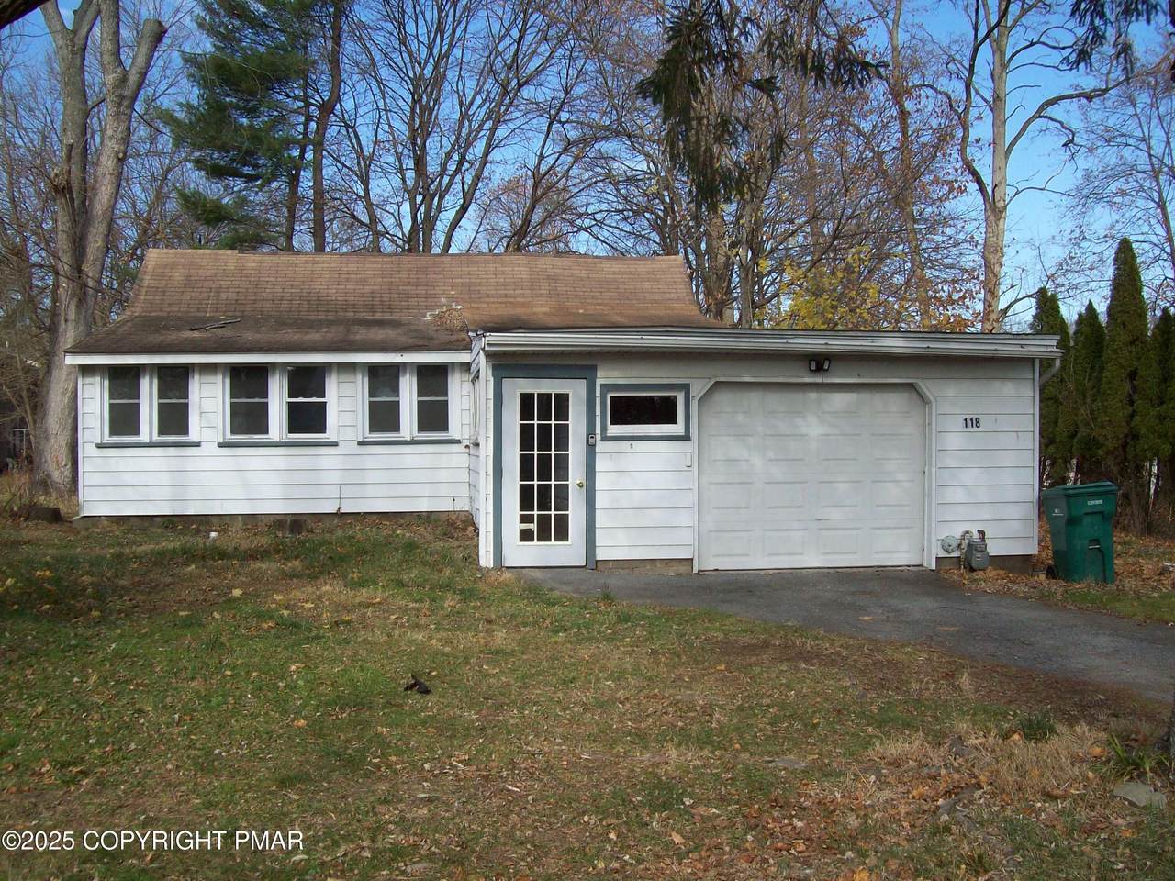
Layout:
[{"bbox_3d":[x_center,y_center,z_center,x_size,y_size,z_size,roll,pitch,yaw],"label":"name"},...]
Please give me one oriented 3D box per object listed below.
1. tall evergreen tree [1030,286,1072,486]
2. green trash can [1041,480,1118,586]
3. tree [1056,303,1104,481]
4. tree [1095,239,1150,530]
[{"bbox_3d":[7.820,-0.630,20.500,0.780,3.900,0.780,0,1,0],"label":"tall evergreen tree"},{"bbox_3d":[5.400,1.000,13.450,0.620,1.080,0.740,0,1,2],"label":"green trash can"},{"bbox_3d":[7.930,-0.460,19.600,0.800,3.580,0.800,0,1,0],"label":"tree"},{"bbox_3d":[8.100,-0.850,18.500,0.830,4.400,0.830,0,1,0],"label":"tree"}]

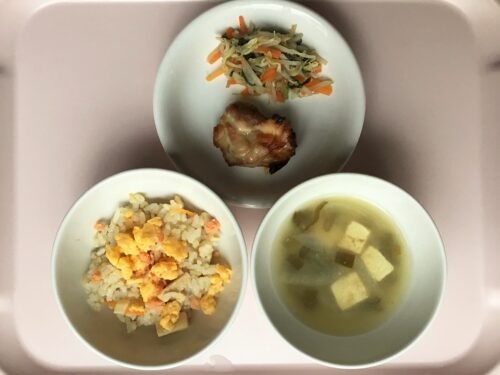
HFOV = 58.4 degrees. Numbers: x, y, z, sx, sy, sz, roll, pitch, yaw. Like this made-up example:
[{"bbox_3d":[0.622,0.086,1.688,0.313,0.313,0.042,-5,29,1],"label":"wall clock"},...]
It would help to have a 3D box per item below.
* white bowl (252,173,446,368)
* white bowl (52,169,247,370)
[{"bbox_3d":[0.065,0.056,0.319,0.127,0.055,0.127,0,87,0],"label":"white bowl"},{"bbox_3d":[-0.064,0.054,0.317,0.127,0.055,0.127,0,87,0],"label":"white bowl"}]

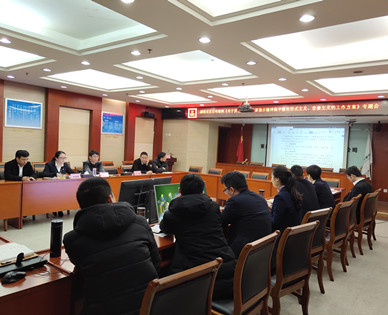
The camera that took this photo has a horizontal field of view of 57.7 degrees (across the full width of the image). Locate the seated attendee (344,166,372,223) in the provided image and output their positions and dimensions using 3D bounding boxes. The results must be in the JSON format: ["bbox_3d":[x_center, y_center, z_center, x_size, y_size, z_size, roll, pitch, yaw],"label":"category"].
[{"bbox_3d":[2.384,0.787,5.551,0.720,1.270,0.520,3,1,36],"label":"seated attendee"}]

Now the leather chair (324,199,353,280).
[{"bbox_3d":[1.597,0.964,4.341,0.560,0.900,0.480,3,1,36],"label":"leather chair"}]

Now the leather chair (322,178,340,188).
[{"bbox_3d":[2.969,0.931,7.841,0.480,0.890,0.560,3,1,36],"label":"leather chair"}]

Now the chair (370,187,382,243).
[{"bbox_3d":[2.794,0.956,5.980,0.560,0.900,0.480,3,1,40],"label":"chair"}]

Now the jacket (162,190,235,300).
[{"bbox_3d":[0.000,0.593,2.365,0.600,0.730,0.540,2,1,-32],"label":"jacket"}]

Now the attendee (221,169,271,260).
[{"bbox_3d":[0.367,0.751,2.986,0.760,1.280,0.540,3,2,42],"label":"attendee"}]

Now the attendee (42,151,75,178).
[{"bbox_3d":[-2.843,0.515,7.511,0.780,1.300,0.580,3,1,30],"label":"attendee"}]

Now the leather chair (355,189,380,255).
[{"bbox_3d":[2.428,0.953,5.406,0.560,0.900,0.480,3,2,42],"label":"leather chair"}]

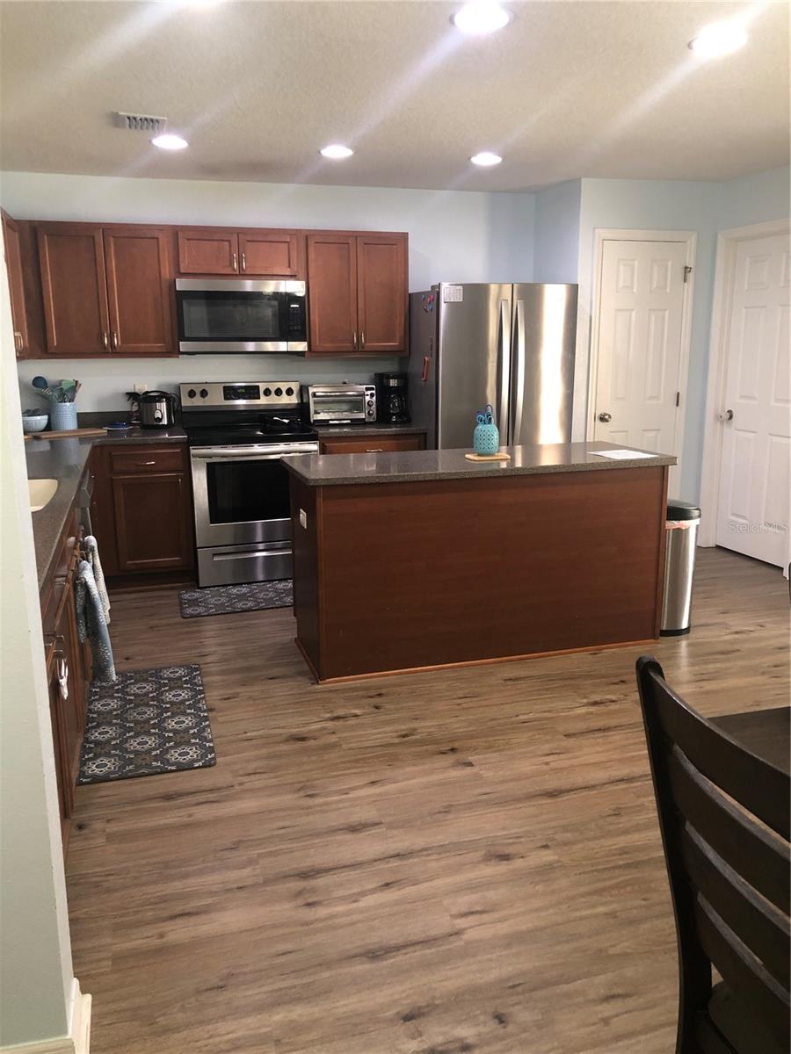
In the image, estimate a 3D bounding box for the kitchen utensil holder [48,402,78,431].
[{"bbox_3d":[-2.015,-0.664,5.197,0.155,0.181,0.155,-4,13,-16],"label":"kitchen utensil holder"}]

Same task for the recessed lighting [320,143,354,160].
[{"bbox_3d":[-0.306,-1.966,4.484,0.190,0.025,0.190,-4,13,-16],"label":"recessed lighting"}]

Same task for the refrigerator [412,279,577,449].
[{"bbox_3d":[0.597,-0.673,5.674,0.910,1.785,0.820,-4,13,-16],"label":"refrigerator"}]

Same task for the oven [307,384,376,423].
[{"bbox_3d":[-0.376,-0.806,5.592,0.435,0.264,0.310,-4,13,-16],"label":"oven"}]

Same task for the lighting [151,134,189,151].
[{"bbox_3d":[-1.123,-1.908,4.254,0.185,0.025,0.185,-4,13,-16],"label":"lighting"}]

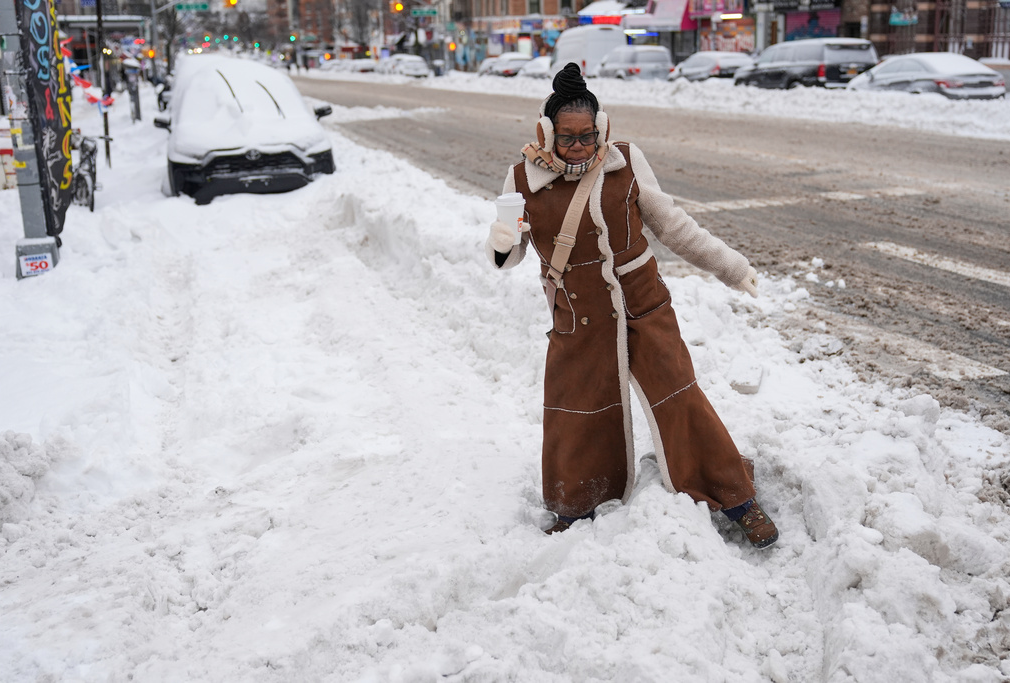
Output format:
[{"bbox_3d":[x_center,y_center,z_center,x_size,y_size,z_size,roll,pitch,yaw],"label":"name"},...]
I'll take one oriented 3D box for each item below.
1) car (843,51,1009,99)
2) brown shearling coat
[{"bbox_3d":[11.268,-7.018,31.485,1.820,1.470,4.750,-5,15,-15],"label":"car"},{"bbox_3d":[0.385,-0.035,3.890,0.860,1.270,0.500,1,15,8],"label":"brown shearling coat"}]

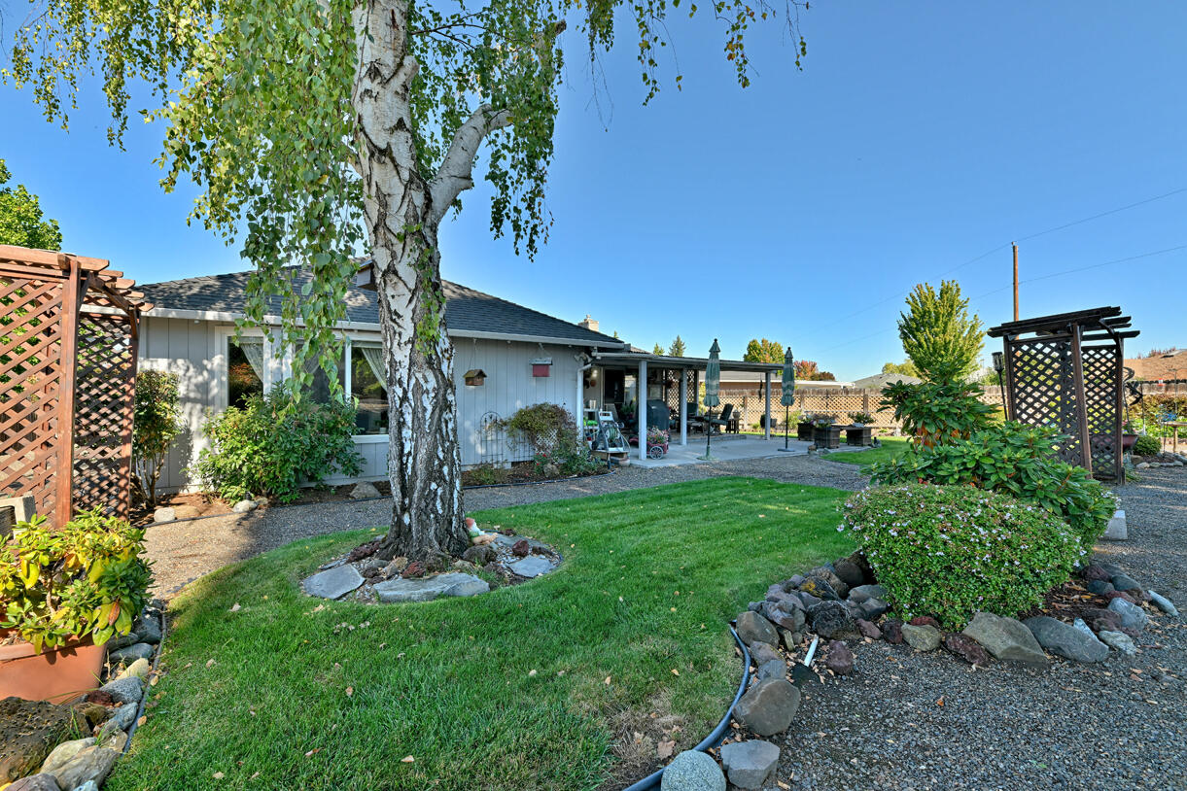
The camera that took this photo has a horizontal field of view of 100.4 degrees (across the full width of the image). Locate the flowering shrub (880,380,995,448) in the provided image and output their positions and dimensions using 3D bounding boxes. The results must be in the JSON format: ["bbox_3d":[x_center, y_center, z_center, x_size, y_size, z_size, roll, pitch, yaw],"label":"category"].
[{"bbox_3d":[3.600,0.566,5.200,1.050,1.400,1.050,0,0,35],"label":"flowering shrub"}]

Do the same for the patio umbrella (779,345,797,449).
[{"bbox_3d":[4.760,0.084,12.000,0.420,2.530,0.420,0,0,0],"label":"patio umbrella"}]

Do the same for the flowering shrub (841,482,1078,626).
[{"bbox_3d":[2.200,0.882,3.080,1.180,0.740,1.120,0,0,36],"label":"flowering shrub"}]

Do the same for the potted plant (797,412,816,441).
[{"bbox_3d":[6.520,0.923,14.750,0.540,0.860,0.540,0,0,-28],"label":"potted plant"}]

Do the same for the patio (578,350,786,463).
[{"bbox_3d":[2.150,0.140,12.800,7.000,2.450,4.400,0,0,-28],"label":"patio"}]

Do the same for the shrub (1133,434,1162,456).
[{"bbox_3d":[11.800,1.054,10.550,0.480,0.500,0.480,0,0,-28],"label":"shrub"}]

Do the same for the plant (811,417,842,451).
[{"bbox_3d":[6.000,0.929,12.650,0.520,0.830,0.520,0,0,-28],"label":"plant"}]

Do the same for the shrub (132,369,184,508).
[{"bbox_3d":[-5.280,0.502,5.950,0.620,1.630,0.600,0,0,-28],"label":"shrub"}]

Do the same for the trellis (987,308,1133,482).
[{"bbox_3d":[7.100,0.127,7.450,1.720,2.450,1.350,0,0,-28],"label":"trellis"}]

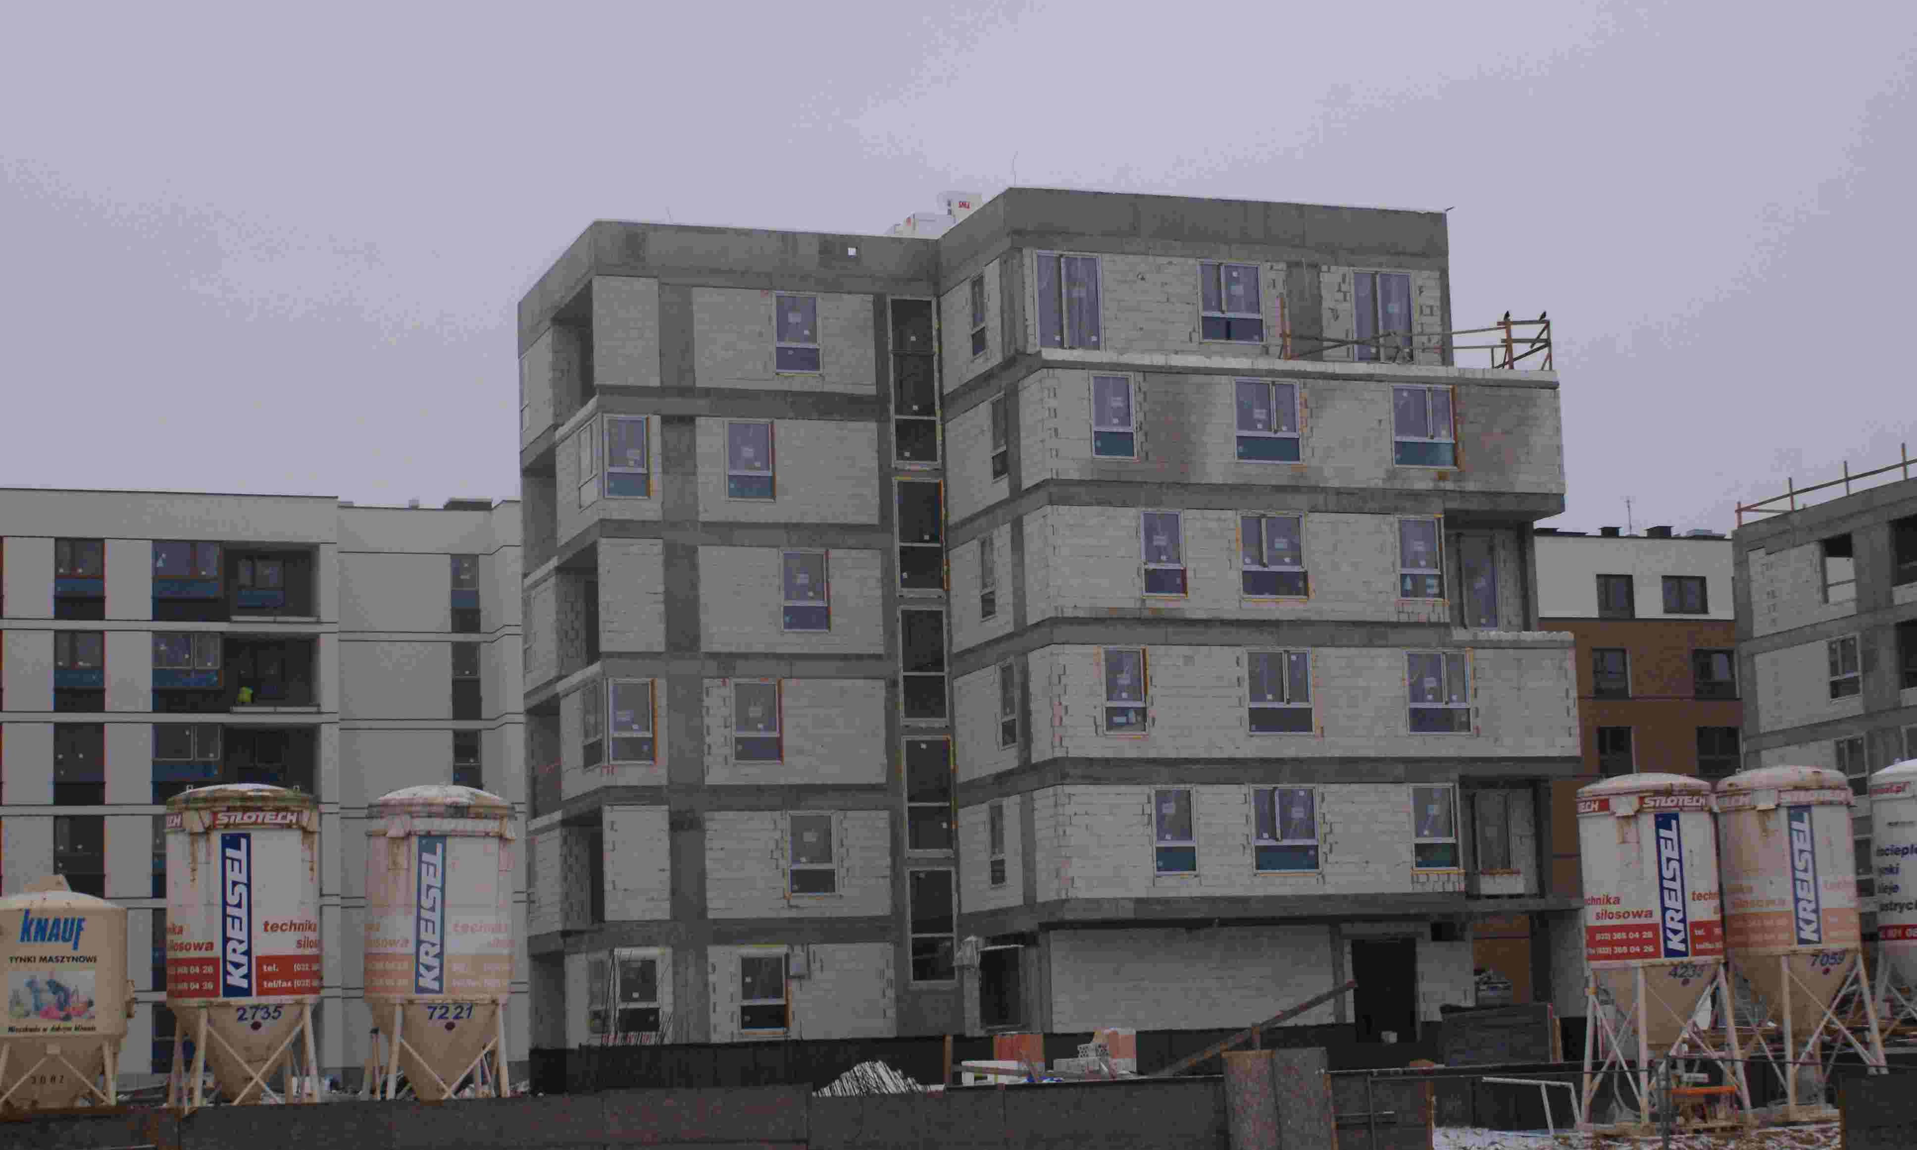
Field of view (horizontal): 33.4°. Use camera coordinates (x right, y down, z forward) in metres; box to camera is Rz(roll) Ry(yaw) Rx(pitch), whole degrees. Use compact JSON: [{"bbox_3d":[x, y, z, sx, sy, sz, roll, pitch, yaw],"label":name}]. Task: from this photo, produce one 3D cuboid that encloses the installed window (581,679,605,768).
[{"bbox_3d":[-7.893,3.209,69.059,0.100,1.760,1.580,1,-9,-20],"label":"installed window"}]

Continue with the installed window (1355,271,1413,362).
[{"bbox_3d":[9.352,-5.693,70.328,1.380,2.020,0.100,1,-9,-20],"label":"installed window"}]

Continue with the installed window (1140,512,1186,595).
[{"bbox_3d":[4.440,-0.469,69.221,1.011,1.831,0.130,1,-9,-19],"label":"installed window"}]

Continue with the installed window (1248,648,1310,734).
[{"bbox_3d":[6.690,2.432,66.605,1.420,1.740,0.100,1,-9,-20],"label":"installed window"}]

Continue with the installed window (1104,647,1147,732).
[{"bbox_3d":[3.558,2.452,68.462,0.932,1.818,0.130,1,-9,-19],"label":"installed window"}]

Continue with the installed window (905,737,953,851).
[{"bbox_3d":[-0.670,5.006,73.333,1.090,2.593,0.130,1,-9,-19],"label":"installed window"}]

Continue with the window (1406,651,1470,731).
[{"bbox_3d":[10.381,2.543,69.172,1.402,1.784,0.120,1,-9,-18],"label":"window"}]

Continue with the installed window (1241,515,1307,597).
[{"bbox_3d":[6.605,-0.390,67.007,1.430,1.730,0.100,1,-9,-20],"label":"installed window"}]

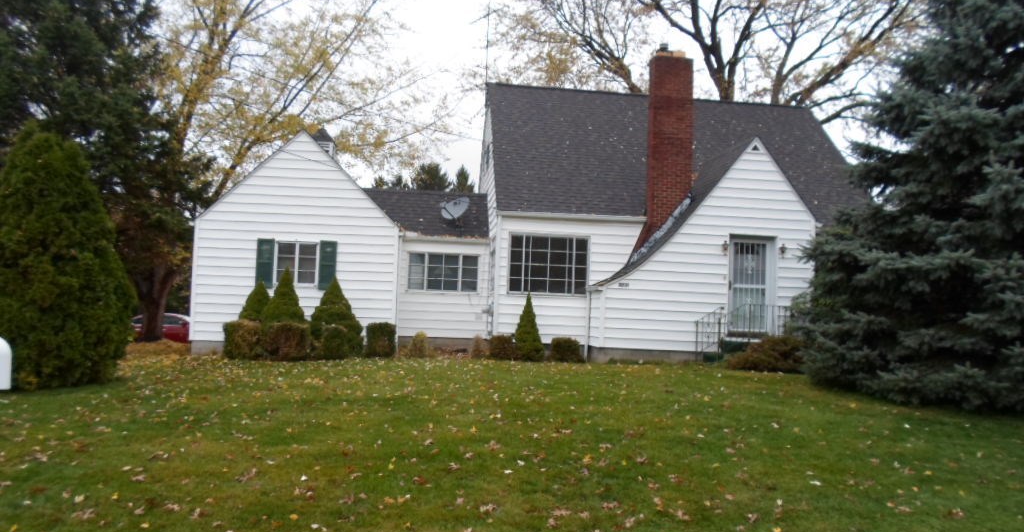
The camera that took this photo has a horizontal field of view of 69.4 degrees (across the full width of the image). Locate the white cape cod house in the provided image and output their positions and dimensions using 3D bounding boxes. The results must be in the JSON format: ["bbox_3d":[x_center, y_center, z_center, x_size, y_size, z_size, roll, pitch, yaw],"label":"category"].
[{"bbox_3d":[0.594,-1.330,19.582,15.700,7.350,9.100,2,-3,-5],"label":"white cape cod house"}]

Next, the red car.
[{"bbox_3d":[-13.655,2.592,28.960,4.700,1.470,1.830,2,-3,-5],"label":"red car"}]

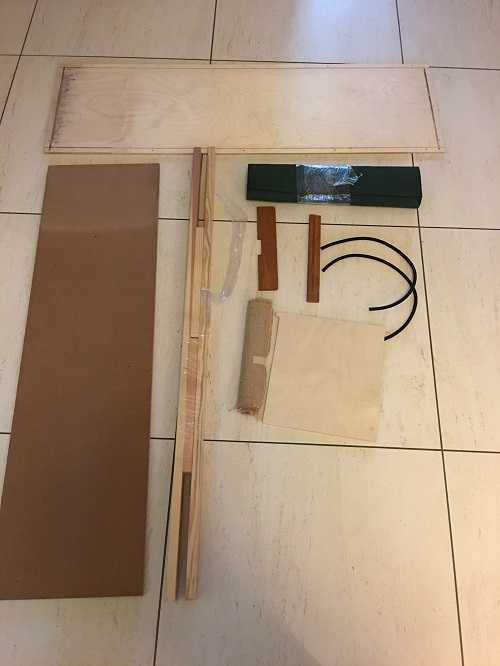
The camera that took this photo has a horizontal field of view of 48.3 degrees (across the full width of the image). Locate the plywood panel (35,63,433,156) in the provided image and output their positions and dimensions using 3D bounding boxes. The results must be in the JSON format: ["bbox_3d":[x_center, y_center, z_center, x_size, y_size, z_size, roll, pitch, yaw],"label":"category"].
[{"bbox_3d":[-0.016,-0.668,1.661,1.142,0.011,0.350,0,66,0],"label":"plywood panel"}]

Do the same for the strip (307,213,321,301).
[{"bbox_3d":[0.167,-0.195,1.453,0.030,0.012,0.260,4,66,1],"label":"strip"}]

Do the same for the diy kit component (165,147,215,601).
[{"bbox_3d":[-0.131,0.009,1.355,0.060,0.026,1.153,0,66,0],"label":"diy kit component"}]

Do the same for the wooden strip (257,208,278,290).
[{"bbox_3d":[0.046,-0.224,1.468,0.049,0.008,0.254,0,66,0],"label":"wooden strip"}]

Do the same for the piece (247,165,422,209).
[{"bbox_3d":[0.230,-0.406,1.532,0.471,0.040,0.099,2,66,1],"label":"piece"}]

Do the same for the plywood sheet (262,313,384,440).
[{"bbox_3d":[0.179,0.098,1.327,0.264,0.006,0.286,8,66,3],"label":"plywood sheet"}]

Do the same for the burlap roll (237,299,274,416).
[{"bbox_3d":[0.015,0.047,1.325,0.057,0.050,0.273,5,66,2],"label":"burlap roll"}]

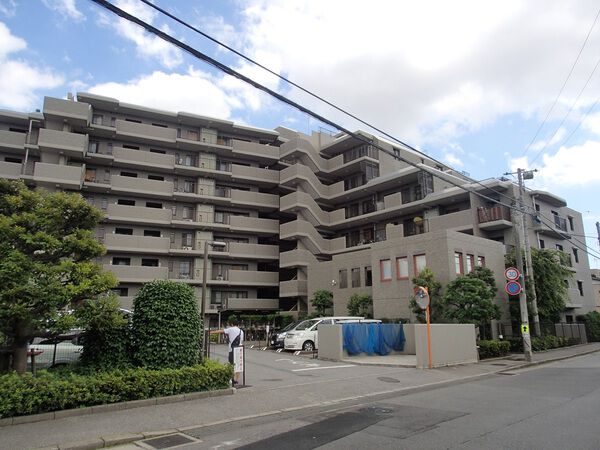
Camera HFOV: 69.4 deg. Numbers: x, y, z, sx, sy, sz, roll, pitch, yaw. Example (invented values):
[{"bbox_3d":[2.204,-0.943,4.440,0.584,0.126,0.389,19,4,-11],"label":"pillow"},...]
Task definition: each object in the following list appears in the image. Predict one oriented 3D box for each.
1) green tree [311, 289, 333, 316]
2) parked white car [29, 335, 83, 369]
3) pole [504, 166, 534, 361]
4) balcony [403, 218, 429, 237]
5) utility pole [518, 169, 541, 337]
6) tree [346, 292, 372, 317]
[{"bbox_3d":[1.812,7.494,36.234,1.950,4.334,1.950,0,-12,0],"label":"green tree"},{"bbox_3d":[-5.173,3.728,12.369,4.500,1.460,1.700,5,-13,-21],"label":"parked white car"},{"bbox_3d":[9.316,1.579,18.533,0.340,8.129,0.340,12,-17,-44],"label":"pole"},{"bbox_3d":[9.833,0.381,35.537,1.300,1.150,2.372,10,-16,-40],"label":"balcony"},{"bbox_3d":[14.438,1.822,27.127,0.360,11.304,0.360,12,-17,-44],"label":"utility pole"},{"bbox_3d":[4.263,6.592,30.286,2.000,3.600,1.900,-2,-13,8],"label":"tree"}]

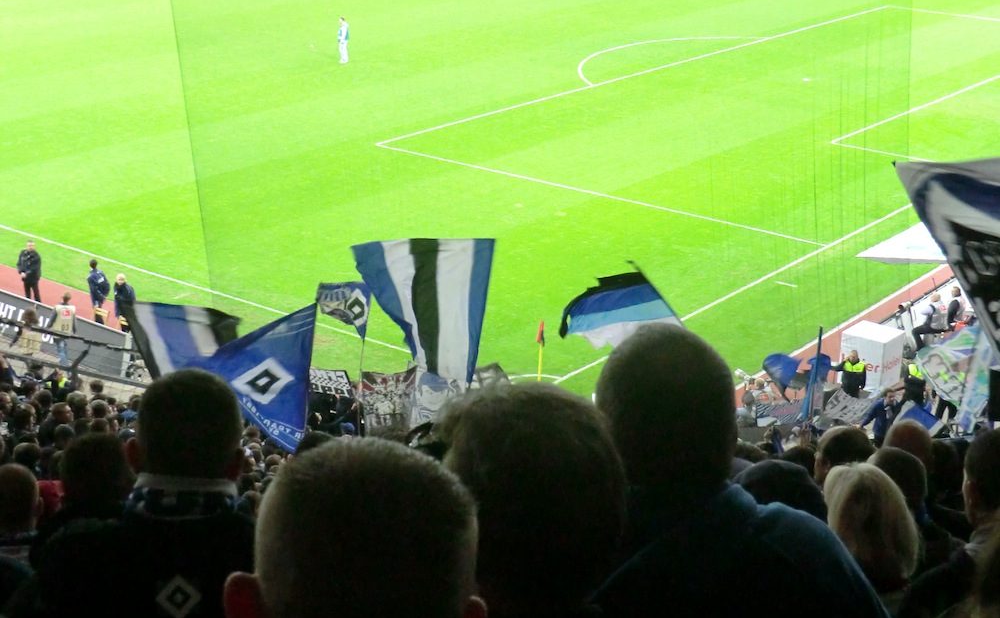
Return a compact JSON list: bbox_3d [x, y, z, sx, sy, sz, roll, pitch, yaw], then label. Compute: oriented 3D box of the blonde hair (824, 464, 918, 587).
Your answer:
[{"bbox_3d":[0.863,0.509,3.700,0.220,0.300,0.250,4,20,7],"label":"blonde hair"}]

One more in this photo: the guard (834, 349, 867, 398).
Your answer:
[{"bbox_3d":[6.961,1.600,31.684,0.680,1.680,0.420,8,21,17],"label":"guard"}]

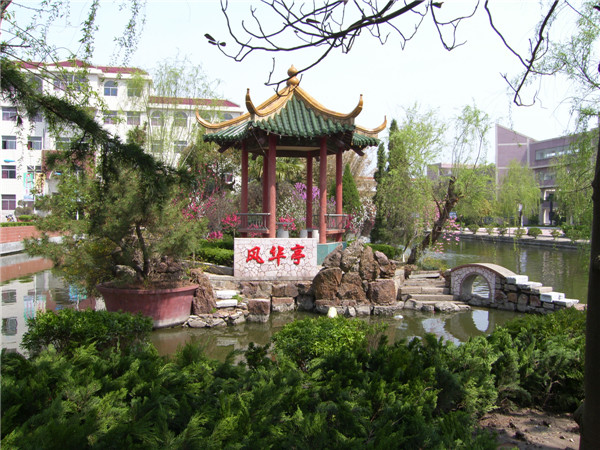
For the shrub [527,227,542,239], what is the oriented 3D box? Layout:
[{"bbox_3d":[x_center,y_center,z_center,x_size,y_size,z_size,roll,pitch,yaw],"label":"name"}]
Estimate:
[{"bbox_3d":[23.001,0.803,47.500,1.420,1.100,1.400,0,1,0],"label":"shrub"}]

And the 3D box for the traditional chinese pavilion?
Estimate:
[{"bbox_3d":[-0.243,-2.556,17.452,6.790,6.410,6.040,0,1,-8],"label":"traditional chinese pavilion"}]

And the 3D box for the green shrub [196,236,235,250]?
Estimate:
[{"bbox_3d":[-2.716,0.627,15.600,1.400,0.500,0.750,1,1,20],"label":"green shrub"}]

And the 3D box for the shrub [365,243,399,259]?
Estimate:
[{"bbox_3d":[2.942,0.916,17.100,1.200,0.500,0.750,0,1,-15],"label":"shrub"}]

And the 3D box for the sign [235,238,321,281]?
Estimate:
[{"bbox_3d":[-0.640,0.870,12.789,2.170,1.020,0.280,0,1,-7],"label":"sign"}]

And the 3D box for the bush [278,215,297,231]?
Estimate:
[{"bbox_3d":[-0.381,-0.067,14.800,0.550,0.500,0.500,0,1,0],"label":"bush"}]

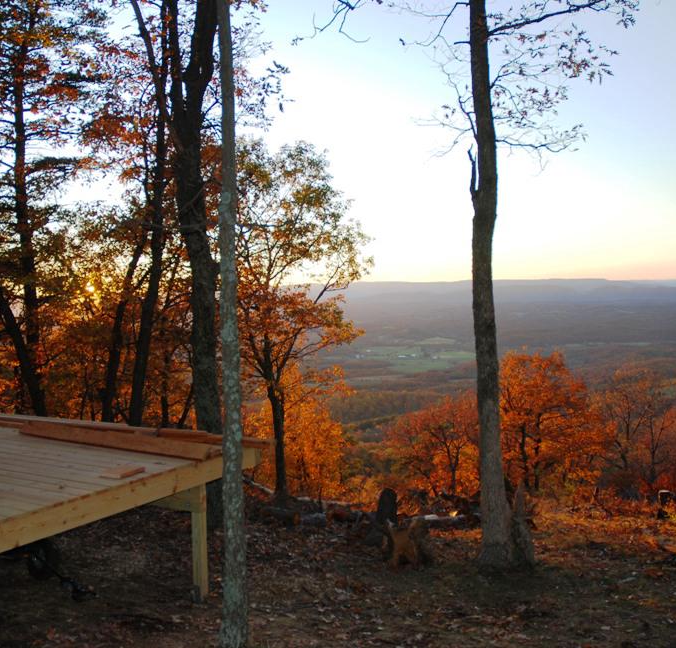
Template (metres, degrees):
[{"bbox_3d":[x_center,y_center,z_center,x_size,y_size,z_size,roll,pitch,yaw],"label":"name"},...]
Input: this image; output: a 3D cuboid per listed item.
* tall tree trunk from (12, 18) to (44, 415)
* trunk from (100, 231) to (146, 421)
[{"bbox_3d":[-5.406,-1.488,12.800,0.280,7.870,0.280,-3,0,0],"label":"tall tree trunk"},{"bbox_3d":[-3.533,0.462,12.000,0.240,4.130,0.240,9,0,0],"label":"trunk"}]

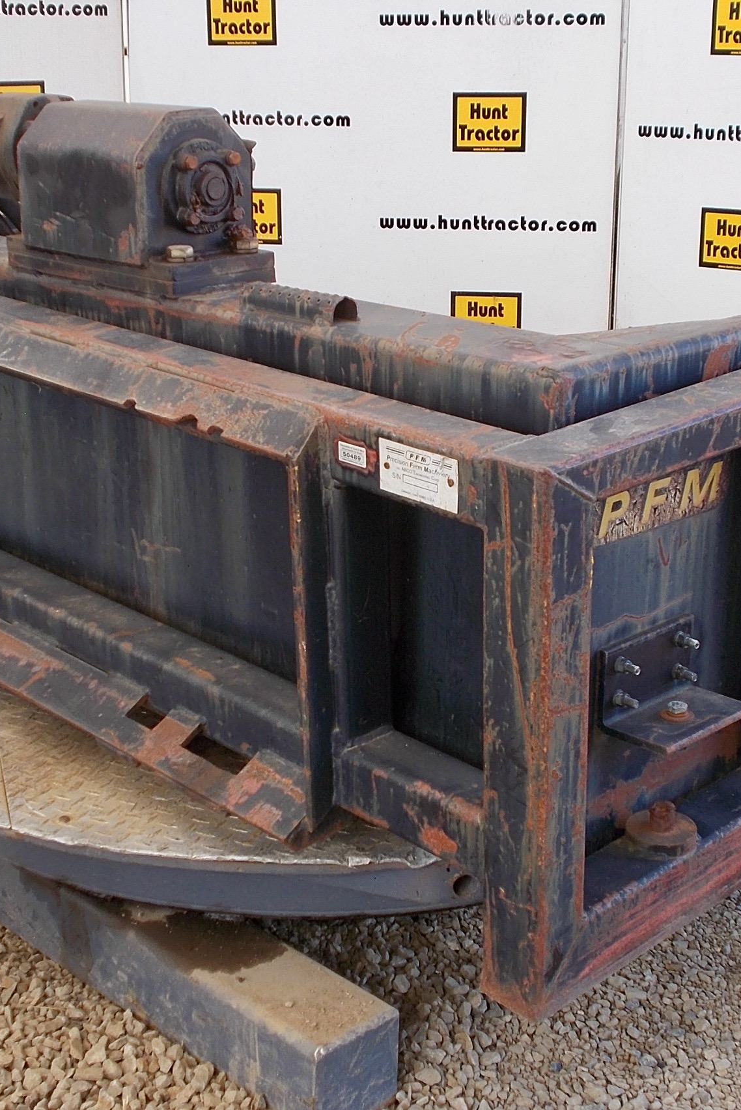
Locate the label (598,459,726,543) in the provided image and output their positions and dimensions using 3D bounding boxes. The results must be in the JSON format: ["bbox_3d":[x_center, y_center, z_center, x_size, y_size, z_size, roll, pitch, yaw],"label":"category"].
[{"bbox_3d":[0.285,-0.053,1.622,0.203,0.053,0.003,-17,26,-40],"label":"label"}]

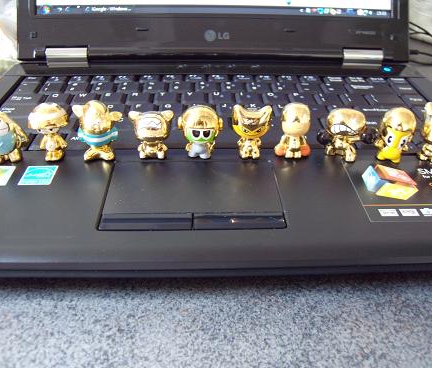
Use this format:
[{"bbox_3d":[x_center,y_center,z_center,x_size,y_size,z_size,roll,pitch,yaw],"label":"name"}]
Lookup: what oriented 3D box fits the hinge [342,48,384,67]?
[{"bbox_3d":[0.124,-0.107,0.334,0.034,0.012,0.012,-1,38,-2],"label":"hinge"}]

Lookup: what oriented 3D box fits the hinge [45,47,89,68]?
[{"bbox_3d":[-0.120,-0.103,0.322,0.033,0.013,0.013,0,40,-1],"label":"hinge"}]

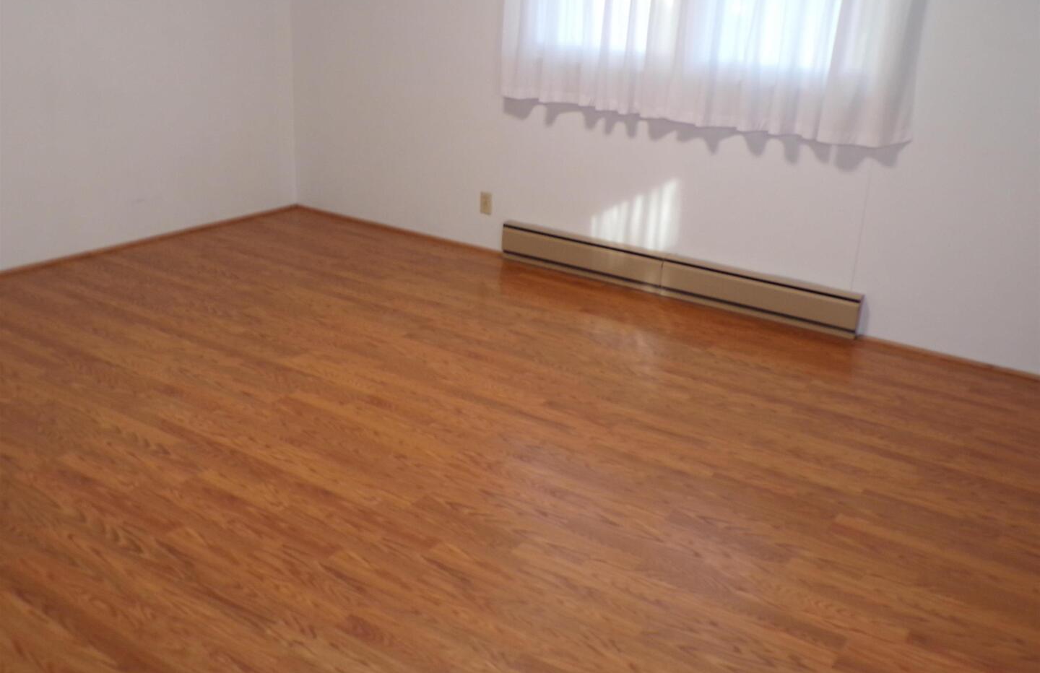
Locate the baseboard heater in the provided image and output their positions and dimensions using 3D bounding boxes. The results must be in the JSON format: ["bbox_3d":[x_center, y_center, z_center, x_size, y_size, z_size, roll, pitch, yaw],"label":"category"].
[{"bbox_3d":[0.691,-0.296,4.564,1.825,0.187,0.065,16,24,29],"label":"baseboard heater"}]

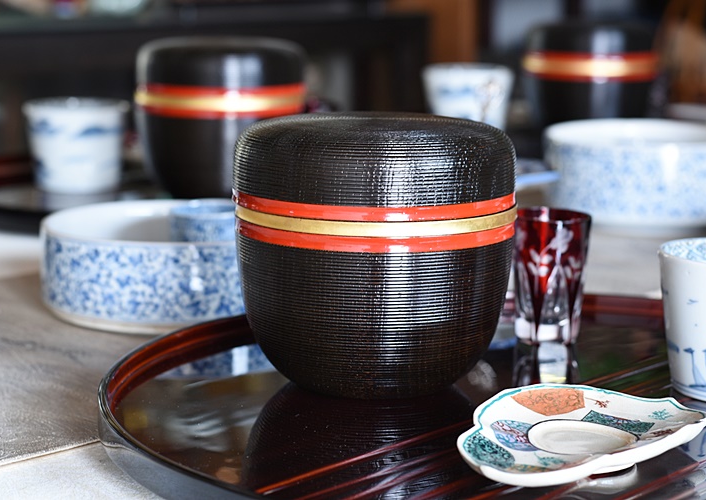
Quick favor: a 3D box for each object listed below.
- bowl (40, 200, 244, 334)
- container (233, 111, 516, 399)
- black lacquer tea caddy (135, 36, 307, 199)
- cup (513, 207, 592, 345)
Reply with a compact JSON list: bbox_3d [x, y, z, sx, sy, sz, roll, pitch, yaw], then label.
[{"bbox_3d":[-0.099,0.007,0.895,0.154,0.051,0.154,0,11,0],"label":"bowl"},{"bbox_3d":[0.011,0.001,0.706,0.128,0.119,0.128,0,11,0],"label":"container"},{"bbox_3d":[-0.099,-0.095,1.182,0.128,0.120,0.128,0,11,0],"label":"black lacquer tea caddy"},{"bbox_3d":[0.098,0.012,0.792,0.043,0.064,0.043,0,11,0],"label":"cup"}]

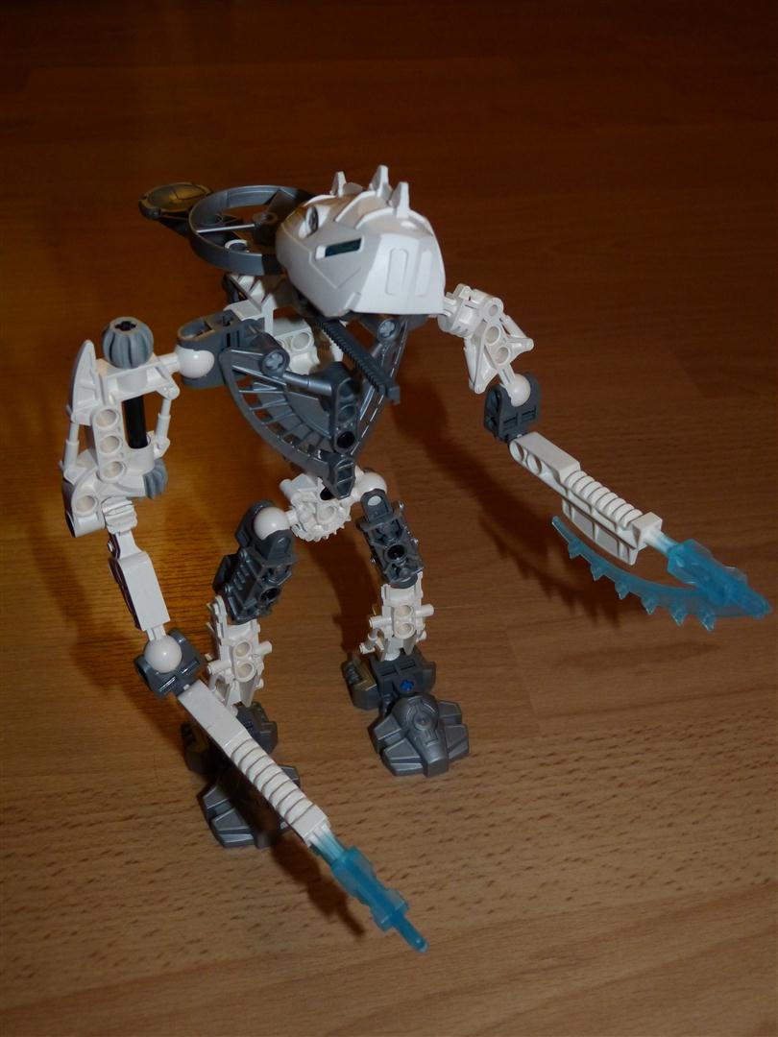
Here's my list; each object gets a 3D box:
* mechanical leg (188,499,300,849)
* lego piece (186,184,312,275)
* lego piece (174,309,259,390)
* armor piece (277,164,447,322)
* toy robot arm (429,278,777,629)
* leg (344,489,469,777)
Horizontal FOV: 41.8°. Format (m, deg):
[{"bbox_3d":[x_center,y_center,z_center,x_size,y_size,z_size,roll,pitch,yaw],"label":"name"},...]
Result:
[{"bbox_3d":[-0.044,0.048,0.312,0.040,0.095,0.066,-11,47,-15],"label":"mechanical leg"},{"bbox_3d":[-0.040,-0.090,0.316,0.045,0.007,0.045,2,45,-2],"label":"lego piece"},{"bbox_3d":[-0.050,-0.049,0.294,0.022,0.015,0.014,-16,48,-18],"label":"lego piece"},{"bbox_3d":[-0.007,-0.071,0.260,0.030,0.034,0.034,-13,42,-26],"label":"armor piece"},{"bbox_3d":[0.057,-0.016,0.293,0.023,0.051,0.133,-27,53,-27],"label":"toy robot arm"},{"bbox_3d":[0.005,0.034,0.329,0.034,0.094,0.058,-14,47,-17],"label":"leg"}]

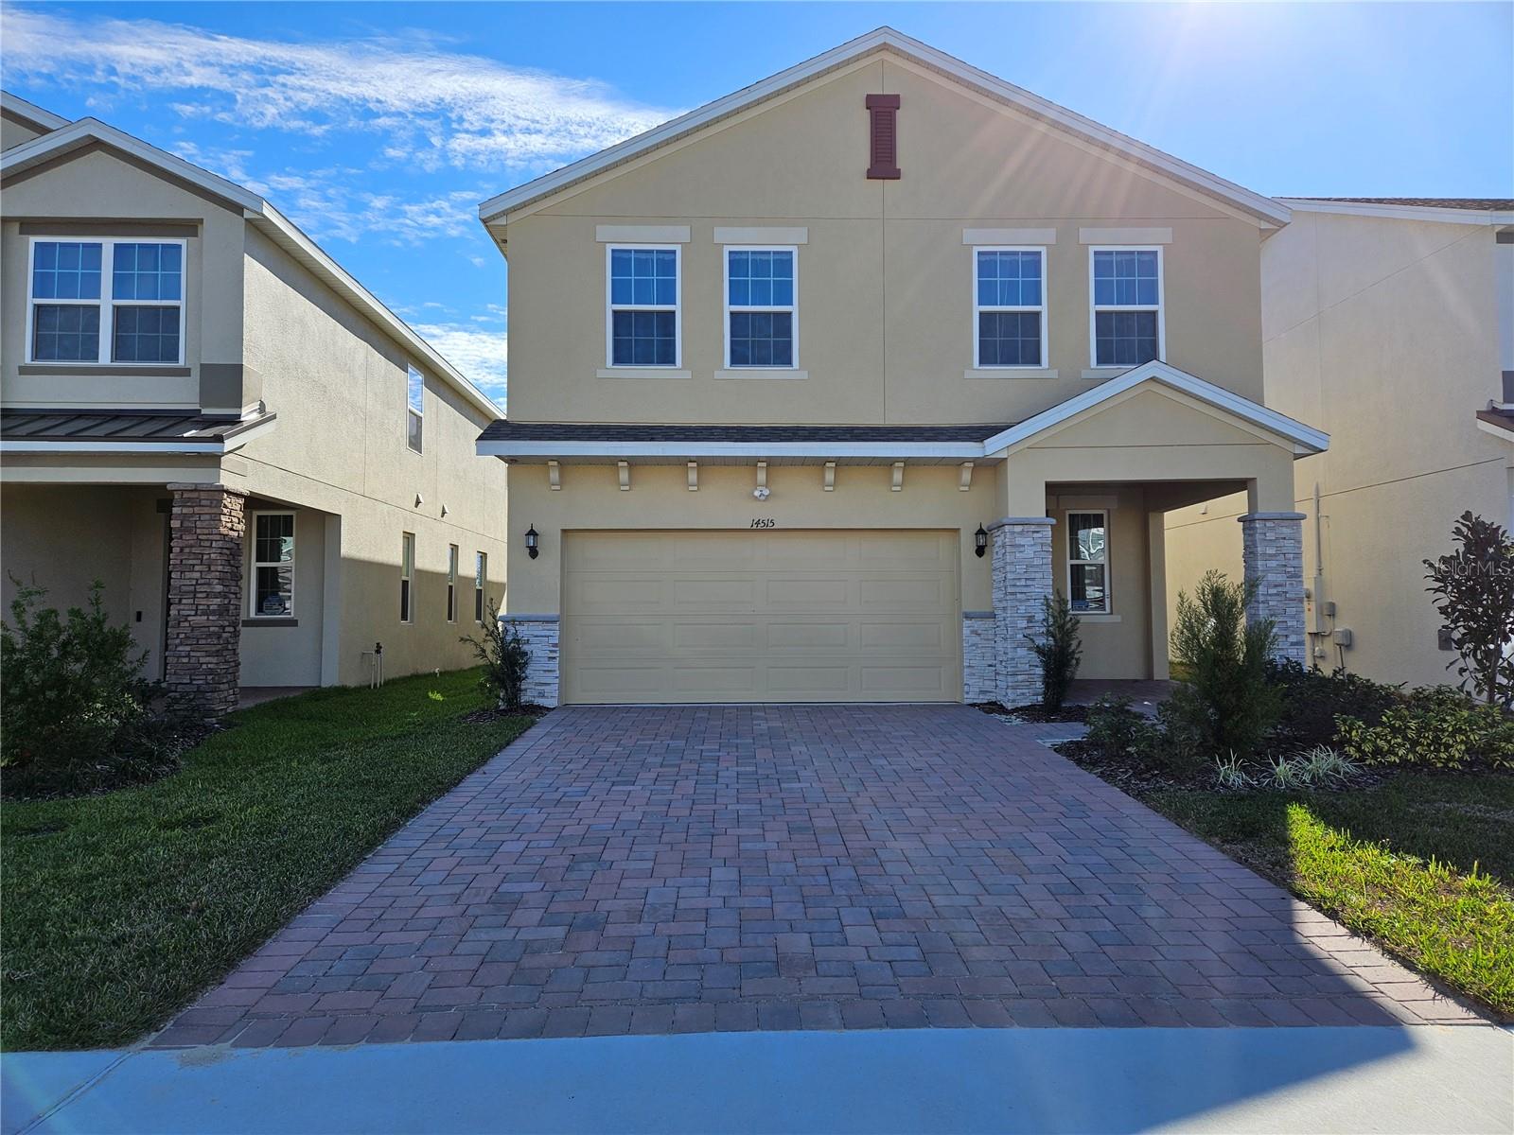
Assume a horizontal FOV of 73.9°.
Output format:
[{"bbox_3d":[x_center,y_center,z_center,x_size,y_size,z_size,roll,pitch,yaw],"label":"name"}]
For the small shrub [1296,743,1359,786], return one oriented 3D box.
[{"bbox_3d":[4.703,1.628,8.290,0.500,0.300,0.480,0,-3,-1],"label":"small shrub"}]

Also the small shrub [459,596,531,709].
[{"bbox_3d":[-3.052,1.015,11.745,0.800,1.320,0.680,0,-3,-1],"label":"small shrub"}]

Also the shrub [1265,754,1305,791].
[{"bbox_3d":[4.272,1.658,8.128,0.330,0.270,0.310,0,-3,-1],"label":"shrub"}]

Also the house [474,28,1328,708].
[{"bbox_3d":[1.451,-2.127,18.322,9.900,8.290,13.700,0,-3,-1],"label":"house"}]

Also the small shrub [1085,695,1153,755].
[{"bbox_3d":[3.449,1.502,9.569,0.620,0.540,0.580,0,-3,-1],"label":"small shrub"}]

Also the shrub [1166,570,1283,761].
[{"bbox_3d":[4.328,0.915,9.320,1.020,1.720,0.950,0,-3,-1],"label":"shrub"}]

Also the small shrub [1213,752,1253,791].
[{"bbox_3d":[3.847,1.647,8.119,0.310,0.280,0.300,0,-3,-1],"label":"small shrub"}]

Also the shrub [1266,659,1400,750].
[{"bbox_3d":[5.721,1.361,9.980,1.250,0.860,1.000,0,-3,-1],"label":"shrub"}]

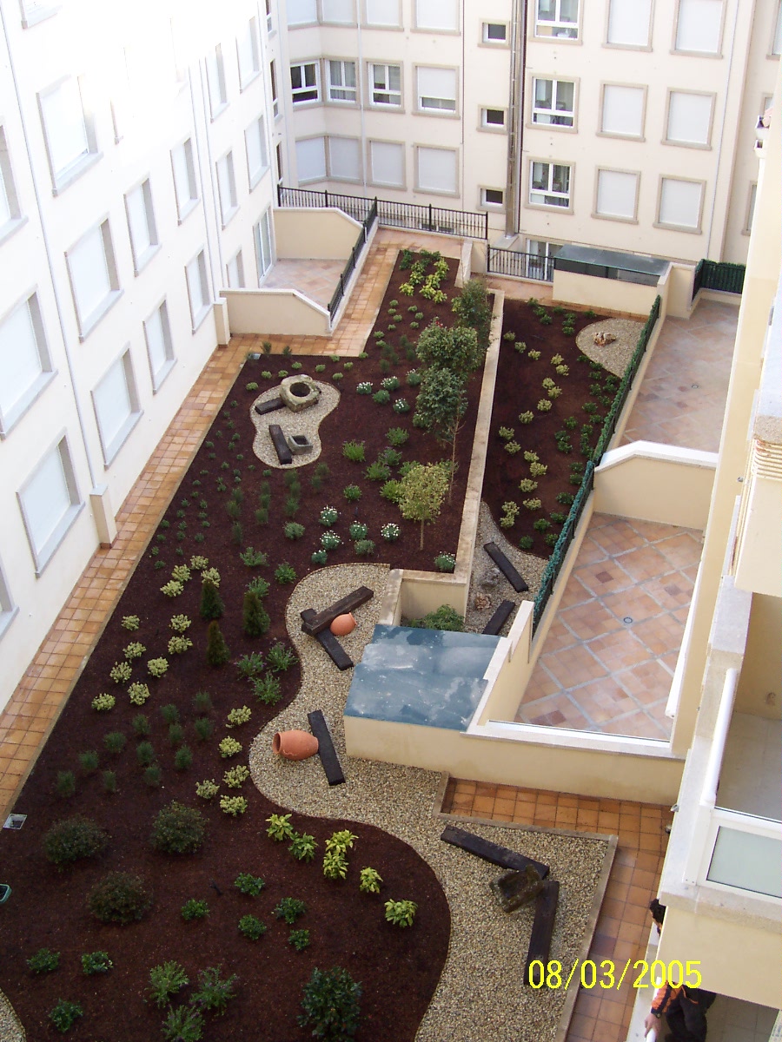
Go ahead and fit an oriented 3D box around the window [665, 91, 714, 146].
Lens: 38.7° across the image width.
[{"bbox_3d":[9.544,-12.894,35.691,1.370,1.612,0.150,15,38,23],"label":"window"}]

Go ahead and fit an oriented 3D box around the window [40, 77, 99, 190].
[{"bbox_3d":[-5.918,-7.180,20.274,0.170,1.602,2.244,2,34,6],"label":"window"}]

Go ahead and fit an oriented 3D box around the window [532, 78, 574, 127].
[{"bbox_3d":[5.404,-13.911,37.069,1.424,1.520,0.160,15,38,23],"label":"window"}]

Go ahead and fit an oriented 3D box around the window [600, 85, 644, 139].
[{"bbox_3d":[7.511,-13.326,36.147,1.408,1.616,0.160,15,38,23],"label":"window"}]

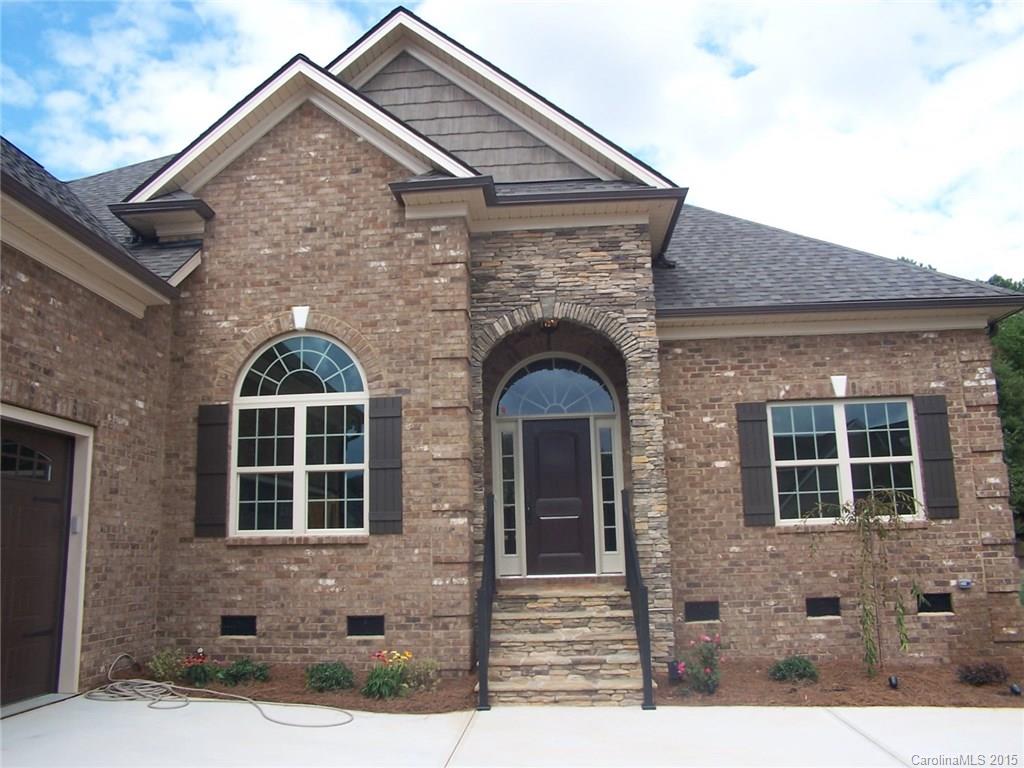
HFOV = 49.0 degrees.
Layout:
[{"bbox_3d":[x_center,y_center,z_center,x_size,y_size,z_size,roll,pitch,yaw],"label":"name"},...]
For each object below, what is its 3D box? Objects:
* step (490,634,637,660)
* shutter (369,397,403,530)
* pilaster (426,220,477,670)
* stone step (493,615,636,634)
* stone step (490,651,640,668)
[{"bbox_3d":[0.529,2.658,11.437,1.600,0.200,0.320,-2,-9,2],"label":"step"},{"bbox_3d":[-1.408,0.915,12.537,0.375,1.530,0.050,-2,-9,2],"label":"shutter"},{"bbox_3d":[-0.688,0.636,12.697,0.400,5.000,0.380,-2,-9,2],"label":"pilaster"},{"bbox_3d":[0.541,2.514,11.793,1.600,0.190,0.320,-2,-9,2],"label":"stone step"},{"bbox_3d":[0.528,2.714,11.094,1.620,0.180,0.320,-2,-9,2],"label":"stone step"}]

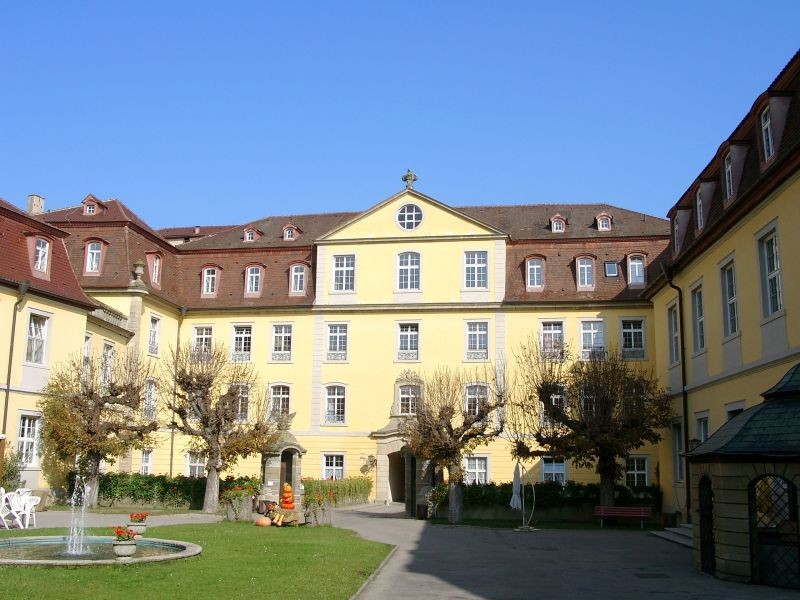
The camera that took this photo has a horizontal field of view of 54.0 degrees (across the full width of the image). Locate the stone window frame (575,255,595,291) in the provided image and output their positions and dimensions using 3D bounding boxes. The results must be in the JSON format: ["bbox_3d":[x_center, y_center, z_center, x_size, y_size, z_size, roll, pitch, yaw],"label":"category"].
[{"bbox_3d":[10.776,-1.463,45.542,1.092,2.215,0.750,-1,-12,10],"label":"stone window frame"}]

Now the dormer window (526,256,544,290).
[{"bbox_3d":[7.641,-1.391,44.158,1.070,2.059,0.850,-1,-12,11],"label":"dormer window"}]

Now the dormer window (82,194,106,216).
[{"bbox_3d":[-19.206,-5.820,49.514,1.098,1.411,0.950,-1,-12,10],"label":"dormer window"}]

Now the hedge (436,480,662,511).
[{"bbox_3d":[5.636,7.370,29.625,8.387,1.150,1.100,-1,-12,8],"label":"hedge"}]

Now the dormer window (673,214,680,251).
[{"bbox_3d":[12.884,-2.961,36.260,0.800,1.950,1.100,0,-12,4],"label":"dormer window"}]

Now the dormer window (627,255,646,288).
[{"bbox_3d":[12.972,-1.505,43.100,1.070,1.926,0.850,-1,-12,11],"label":"dormer window"}]

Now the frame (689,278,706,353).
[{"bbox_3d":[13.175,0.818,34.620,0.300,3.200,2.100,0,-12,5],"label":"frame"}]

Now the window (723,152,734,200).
[{"bbox_3d":[13.041,-4.763,30.284,0.700,1.973,1.457,0,-11,5],"label":"window"}]

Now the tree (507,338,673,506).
[{"bbox_3d":[7.442,5.073,30.746,6.472,7.212,6.019,1,-11,0],"label":"tree"}]

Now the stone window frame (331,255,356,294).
[{"bbox_3d":[-2.991,-1.370,41.766,1.422,2.131,0.250,-1,-12,10],"label":"stone window frame"}]

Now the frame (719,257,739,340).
[{"bbox_3d":[11.755,-0.084,27.982,0.300,2.850,1.750,0,-12,4],"label":"frame"}]

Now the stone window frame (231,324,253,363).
[{"bbox_3d":[-9.379,2.561,46.638,1.379,2.367,0.250,-1,-12,10],"label":"stone window frame"}]

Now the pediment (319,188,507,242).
[{"bbox_3d":[0.686,-4.756,45.770,11.098,3.170,0.700,-1,-12,11],"label":"pediment"}]

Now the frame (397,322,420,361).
[{"bbox_3d":[0.483,2.387,44.784,1.388,2.359,0.250,-1,-12,10],"label":"frame"}]

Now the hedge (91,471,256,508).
[{"bbox_3d":[-10.003,8.701,35.868,8.041,1.420,1.200,-1,-12,11],"label":"hedge"}]

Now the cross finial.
[{"bbox_3d":[0.667,-7.317,47.988,0.956,1.250,0.500,-1,-12,10],"label":"cross finial"}]

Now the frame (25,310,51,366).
[{"bbox_3d":[-15.061,1.558,32.607,0.250,2.378,1.403,-3,-12,19],"label":"frame"}]

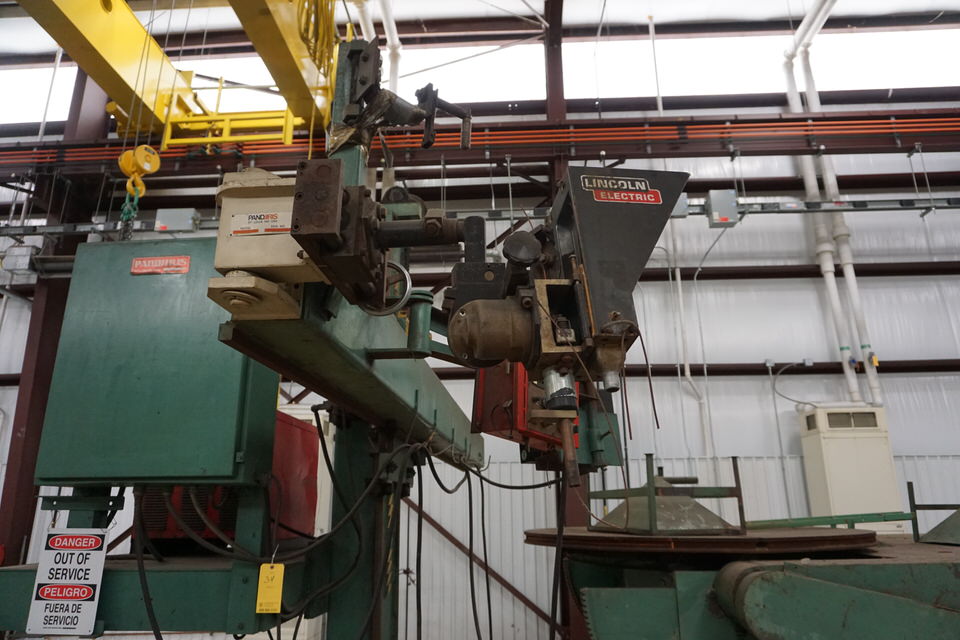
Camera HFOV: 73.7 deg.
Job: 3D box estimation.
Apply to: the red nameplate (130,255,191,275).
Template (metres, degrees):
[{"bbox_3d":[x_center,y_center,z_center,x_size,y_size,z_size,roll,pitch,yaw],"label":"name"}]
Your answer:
[{"bbox_3d":[-1.224,-0.210,2.458,0.230,0.065,0.010,-2,-15,5],"label":"red nameplate"}]

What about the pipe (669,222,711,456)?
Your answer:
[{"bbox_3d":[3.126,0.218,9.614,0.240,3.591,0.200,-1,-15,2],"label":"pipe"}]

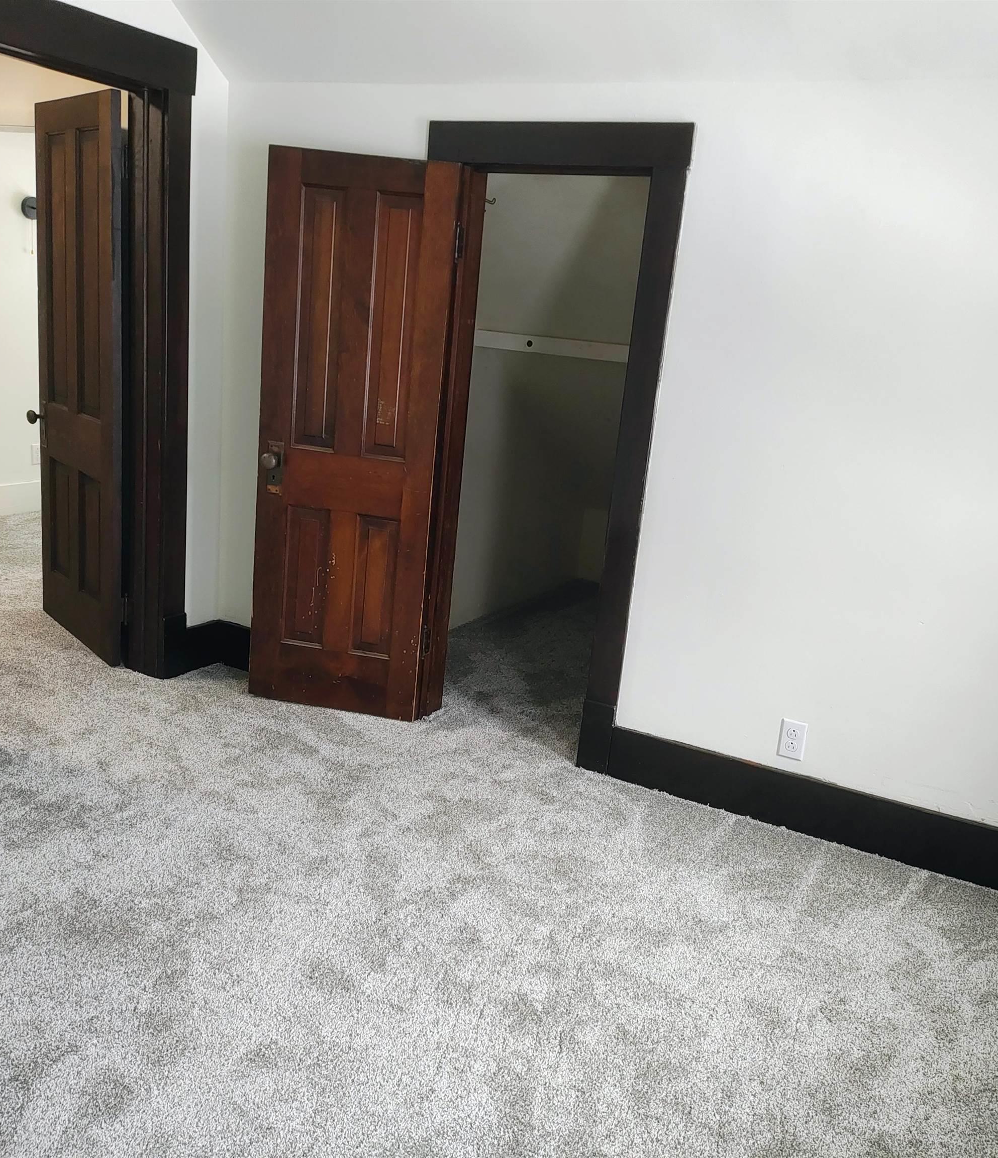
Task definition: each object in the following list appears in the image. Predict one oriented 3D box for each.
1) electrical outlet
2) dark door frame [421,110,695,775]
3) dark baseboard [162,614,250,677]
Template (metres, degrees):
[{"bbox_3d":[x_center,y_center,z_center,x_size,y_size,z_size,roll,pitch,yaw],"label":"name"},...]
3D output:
[{"bbox_3d":[0.849,0.467,3.226,0.071,0.115,0.008,12,15,26],"label":"electrical outlet"},{"bbox_3d":[0.109,-0.401,3.514,0.844,1.923,0.150,12,15,26],"label":"dark door frame"},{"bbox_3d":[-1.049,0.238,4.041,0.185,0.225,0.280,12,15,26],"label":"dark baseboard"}]

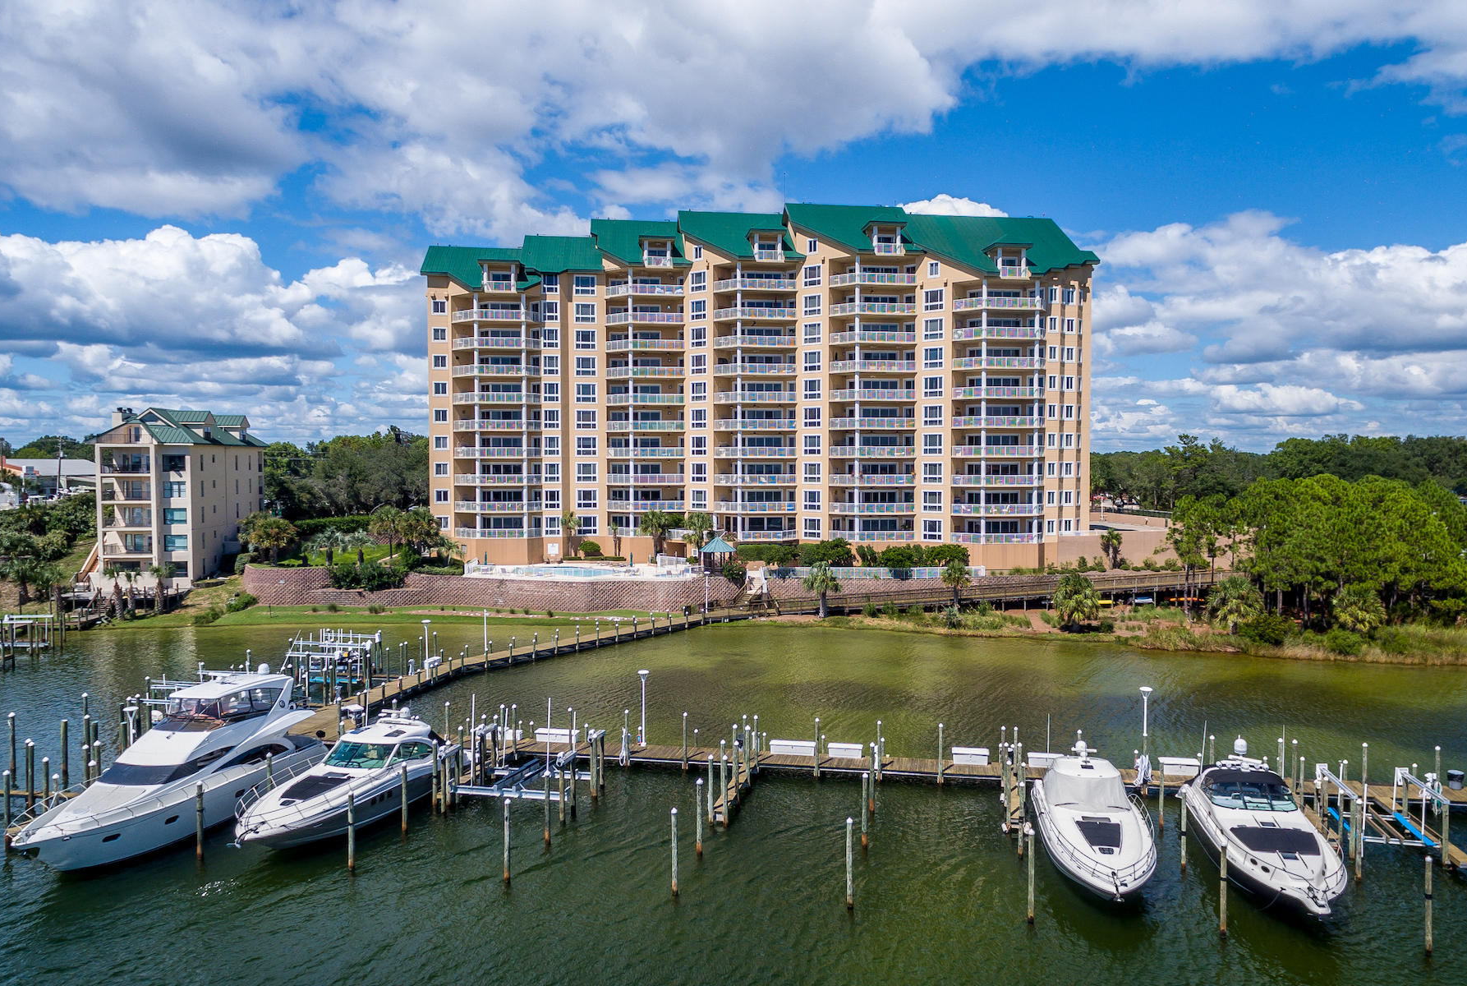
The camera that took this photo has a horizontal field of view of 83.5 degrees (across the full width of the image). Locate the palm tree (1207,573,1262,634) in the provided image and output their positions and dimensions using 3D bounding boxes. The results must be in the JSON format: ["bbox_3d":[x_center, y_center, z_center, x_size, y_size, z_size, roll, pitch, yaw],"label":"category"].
[{"bbox_3d":[40.633,8.981,66.500,4.500,4.860,4.400,0,2,0],"label":"palm tree"}]

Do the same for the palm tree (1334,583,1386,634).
[{"bbox_3d":[50.686,9.543,66.500,4.082,4.401,4.082,0,2,0],"label":"palm tree"}]

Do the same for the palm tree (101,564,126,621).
[{"bbox_3d":[-57.286,9.035,76.000,2.250,5.240,2.250,0,2,0],"label":"palm tree"}]

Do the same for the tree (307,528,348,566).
[{"bbox_3d":[-41.769,5.587,84.500,4.149,3.961,4.149,0,2,0],"label":"tree"}]

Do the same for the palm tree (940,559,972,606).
[{"bbox_3d":[20.627,8.340,76.000,2.900,4.490,2.900,0,2,0],"label":"palm tree"}]

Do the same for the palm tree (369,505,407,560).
[{"bbox_3d":[-37.064,4.271,88.000,3.800,5.820,3.800,0,2,0],"label":"palm tree"}]

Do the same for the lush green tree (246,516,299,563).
[{"bbox_3d":[-47.914,5.022,85.500,5.132,4.892,5.132,0,2,0],"label":"lush green tree"}]

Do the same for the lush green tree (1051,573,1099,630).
[{"bbox_3d":[29.938,9.546,71.800,4.114,5.049,4.114,0,2,0],"label":"lush green tree"}]

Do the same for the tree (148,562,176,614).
[{"bbox_3d":[-54.853,9.146,78.800,2.687,4.889,2.687,0,2,0],"label":"tree"}]

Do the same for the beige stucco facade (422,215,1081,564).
[{"bbox_3d":[2.536,-12.071,96.409,73.500,39.500,20.000,0,2,4],"label":"beige stucco facade"}]

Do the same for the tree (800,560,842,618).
[{"bbox_3d":[8.069,8.922,75.500,3.700,5.310,3.600,0,2,0],"label":"tree"}]

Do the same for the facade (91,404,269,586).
[{"bbox_3d":[-63.200,0.126,95.164,9.500,19.200,18.000,0,2,-6],"label":"facade"}]

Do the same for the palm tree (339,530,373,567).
[{"bbox_3d":[-39.087,5.740,85.000,3.362,3.750,3.362,0,2,0],"label":"palm tree"}]

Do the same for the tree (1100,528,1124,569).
[{"bbox_3d":[38.903,5.773,84.600,2.500,4.170,2.500,0,2,0],"label":"tree"}]

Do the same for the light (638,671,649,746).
[{"bbox_3d":[-4.447,10.676,40.800,0.550,3.790,0.550,0,2,0],"label":"light"}]

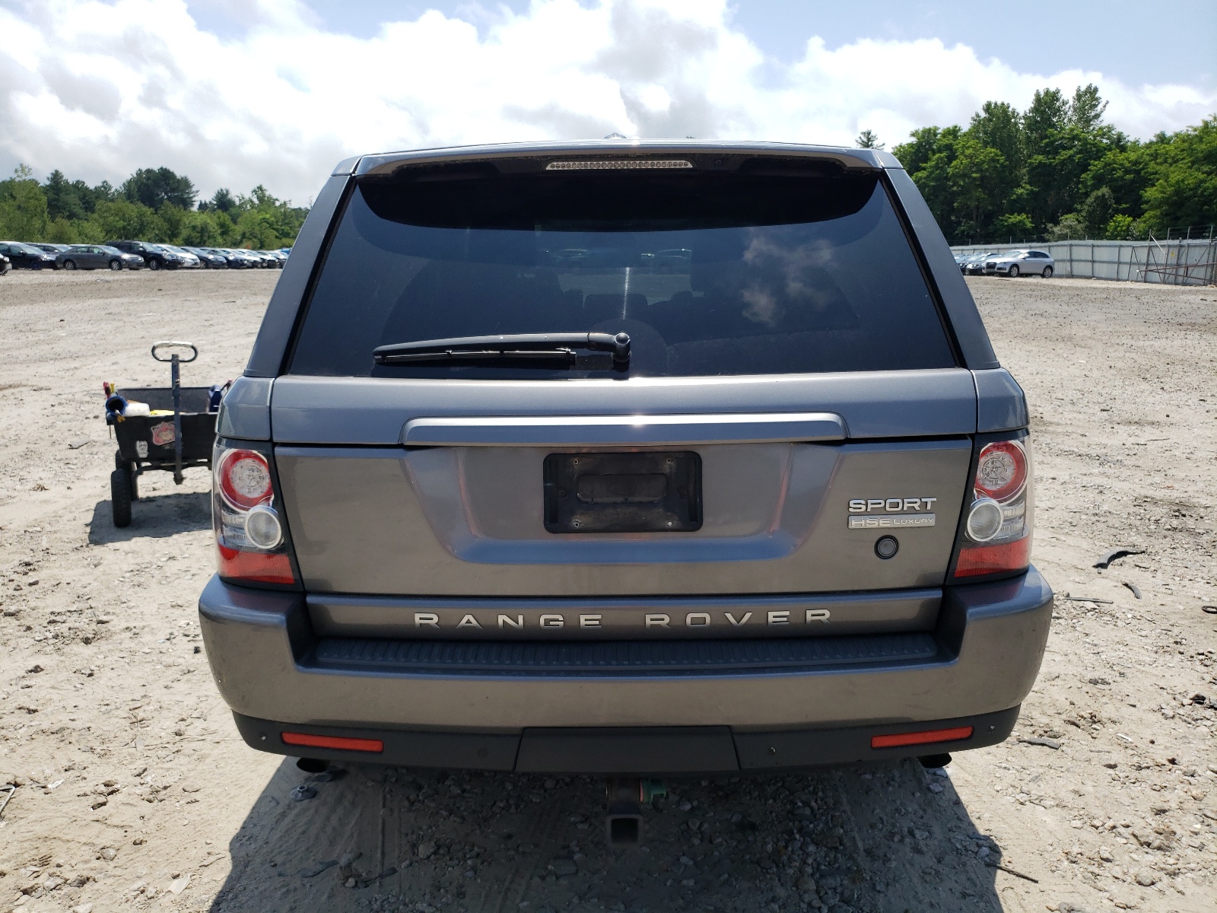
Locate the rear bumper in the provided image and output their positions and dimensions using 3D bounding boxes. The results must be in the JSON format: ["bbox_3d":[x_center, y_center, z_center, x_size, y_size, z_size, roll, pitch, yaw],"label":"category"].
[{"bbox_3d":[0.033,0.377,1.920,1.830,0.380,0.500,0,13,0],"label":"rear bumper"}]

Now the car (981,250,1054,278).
[{"bbox_3d":[25.300,-11.836,56.172,4.630,1.650,1.890,-6,14,-25],"label":"car"}]

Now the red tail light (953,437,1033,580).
[{"bbox_3d":[0.810,0.100,1.971,0.235,0.320,0.200,-1,13,-4],"label":"red tail light"}]

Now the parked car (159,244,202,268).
[{"bbox_3d":[-29.000,-13.012,59.600,4.500,1.510,1.770,1,13,5],"label":"parked car"}]

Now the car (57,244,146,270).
[{"bbox_3d":[-31.100,-12.174,55.891,4.800,1.470,1.820,0,13,0],"label":"car"}]

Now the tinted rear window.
[{"bbox_3d":[0.030,-0.381,1.851,1.320,0.450,0.090,0,-15,0],"label":"tinted rear window"}]

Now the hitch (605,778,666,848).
[{"bbox_3d":[0.052,0.662,1.815,0.115,0.130,0.190,0,13,0],"label":"hitch"}]

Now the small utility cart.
[{"bbox_3d":[-2.560,-0.199,5.555,0.740,1.020,1.120,-4,14,-19],"label":"small utility cart"}]

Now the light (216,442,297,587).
[{"bbox_3d":[-0.735,0.095,1.867,0.260,0.300,0.230,0,13,0],"label":"light"}]

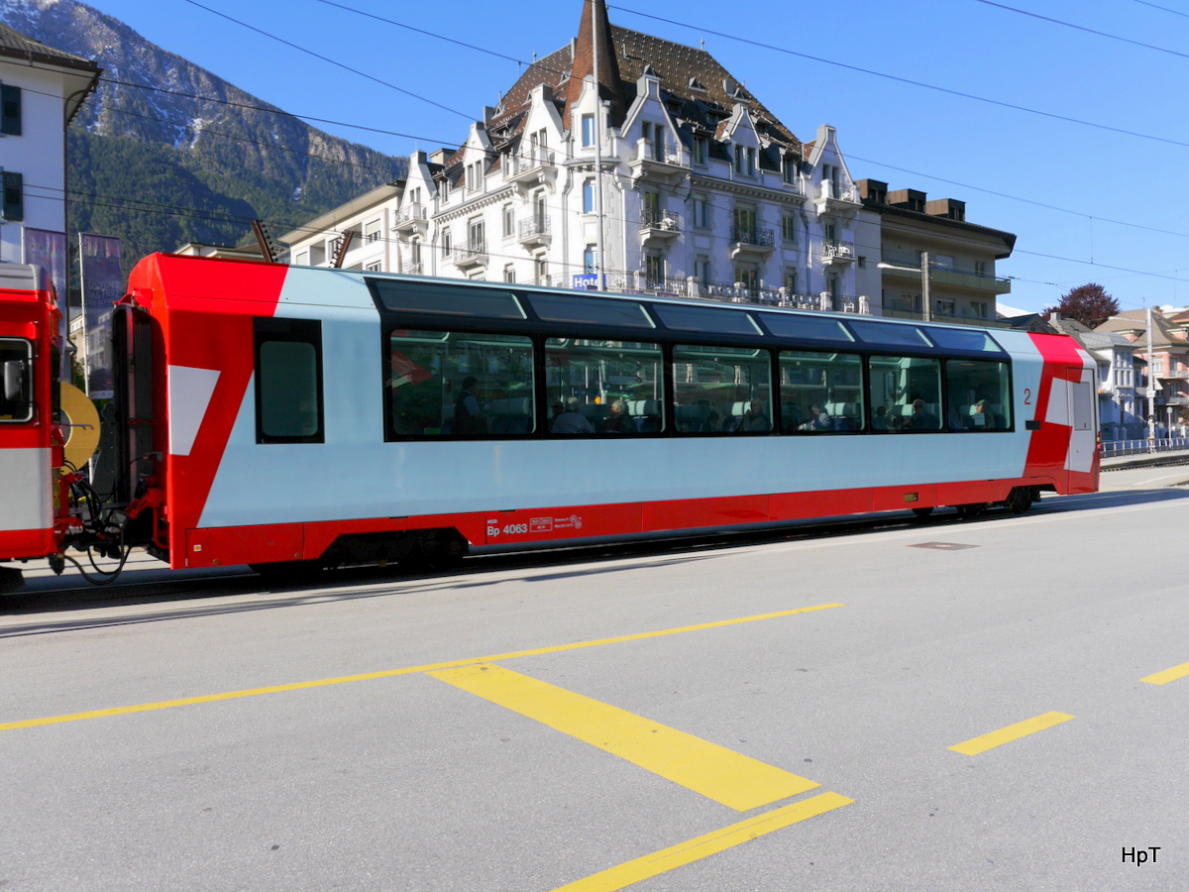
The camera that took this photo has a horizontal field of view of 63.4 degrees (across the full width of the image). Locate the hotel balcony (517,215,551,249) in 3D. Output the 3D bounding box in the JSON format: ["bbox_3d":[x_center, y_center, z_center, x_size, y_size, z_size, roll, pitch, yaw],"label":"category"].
[{"bbox_3d":[-3.248,-11.462,52.647,0.858,1.717,1.919,-1,-1,-40],"label":"hotel balcony"}]

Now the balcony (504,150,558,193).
[{"bbox_3d":[-3.372,-14.760,52.552,1.141,2.202,3.181,-1,-1,-40],"label":"balcony"}]

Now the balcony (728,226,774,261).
[{"bbox_3d":[9.167,-11.665,55.669,2.879,1.747,0.788,-1,-1,-35],"label":"balcony"}]

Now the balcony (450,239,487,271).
[{"bbox_3d":[-7.380,-11.332,57.543,0.747,1.717,2.727,-1,-1,-40],"label":"balcony"}]

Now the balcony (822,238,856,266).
[{"bbox_3d":[15.262,-11.804,60.044,2.141,1.717,0.838,-1,-1,-35],"label":"balcony"}]

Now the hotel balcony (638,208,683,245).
[{"bbox_3d":[3.551,-11.563,51.509,2.171,1.768,0.929,-1,-1,-35],"label":"hotel balcony"}]

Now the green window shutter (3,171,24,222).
[{"bbox_3d":[-19.340,-8.282,32.000,0.555,1.600,0.060,-1,-1,-35],"label":"green window shutter"}]

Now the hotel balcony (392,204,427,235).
[{"bbox_3d":[-12.049,-14.524,62.933,1.030,2.000,2.929,-1,-1,-40],"label":"hotel balcony"}]

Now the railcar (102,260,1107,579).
[{"bbox_3d":[2.214,-0.420,15.850,18.390,3.625,2.680,-1,-1,-35],"label":"railcar"}]

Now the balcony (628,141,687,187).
[{"bbox_3d":[3.586,-14.974,51.764,3.384,2.222,1.141,-1,-1,-35],"label":"balcony"}]

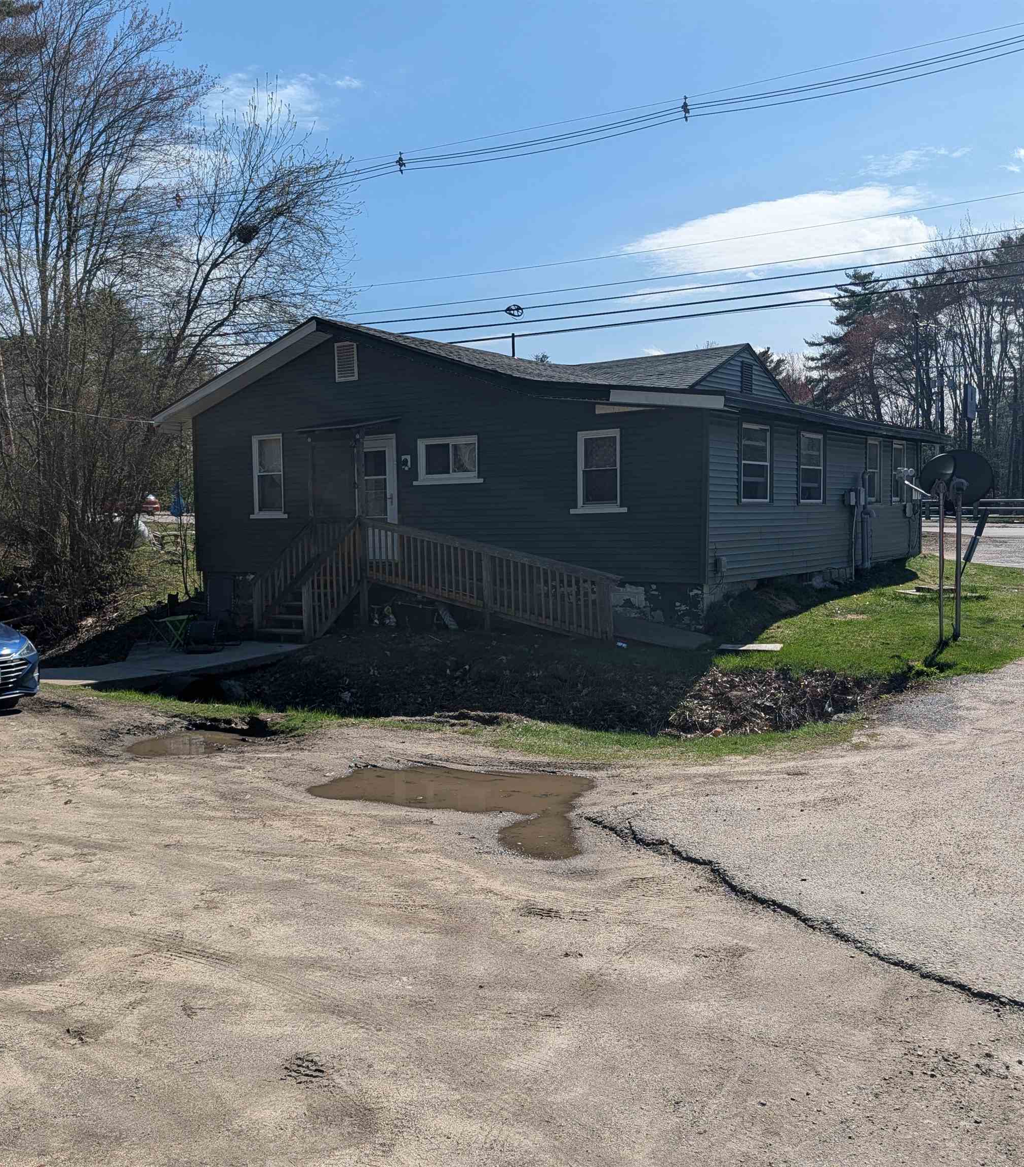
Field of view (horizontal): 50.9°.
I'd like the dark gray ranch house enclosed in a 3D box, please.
[{"bbox_3d":[1.407,-2.307,22.477,11.900,5.100,12.100,2,4,35],"label":"dark gray ranch house"}]

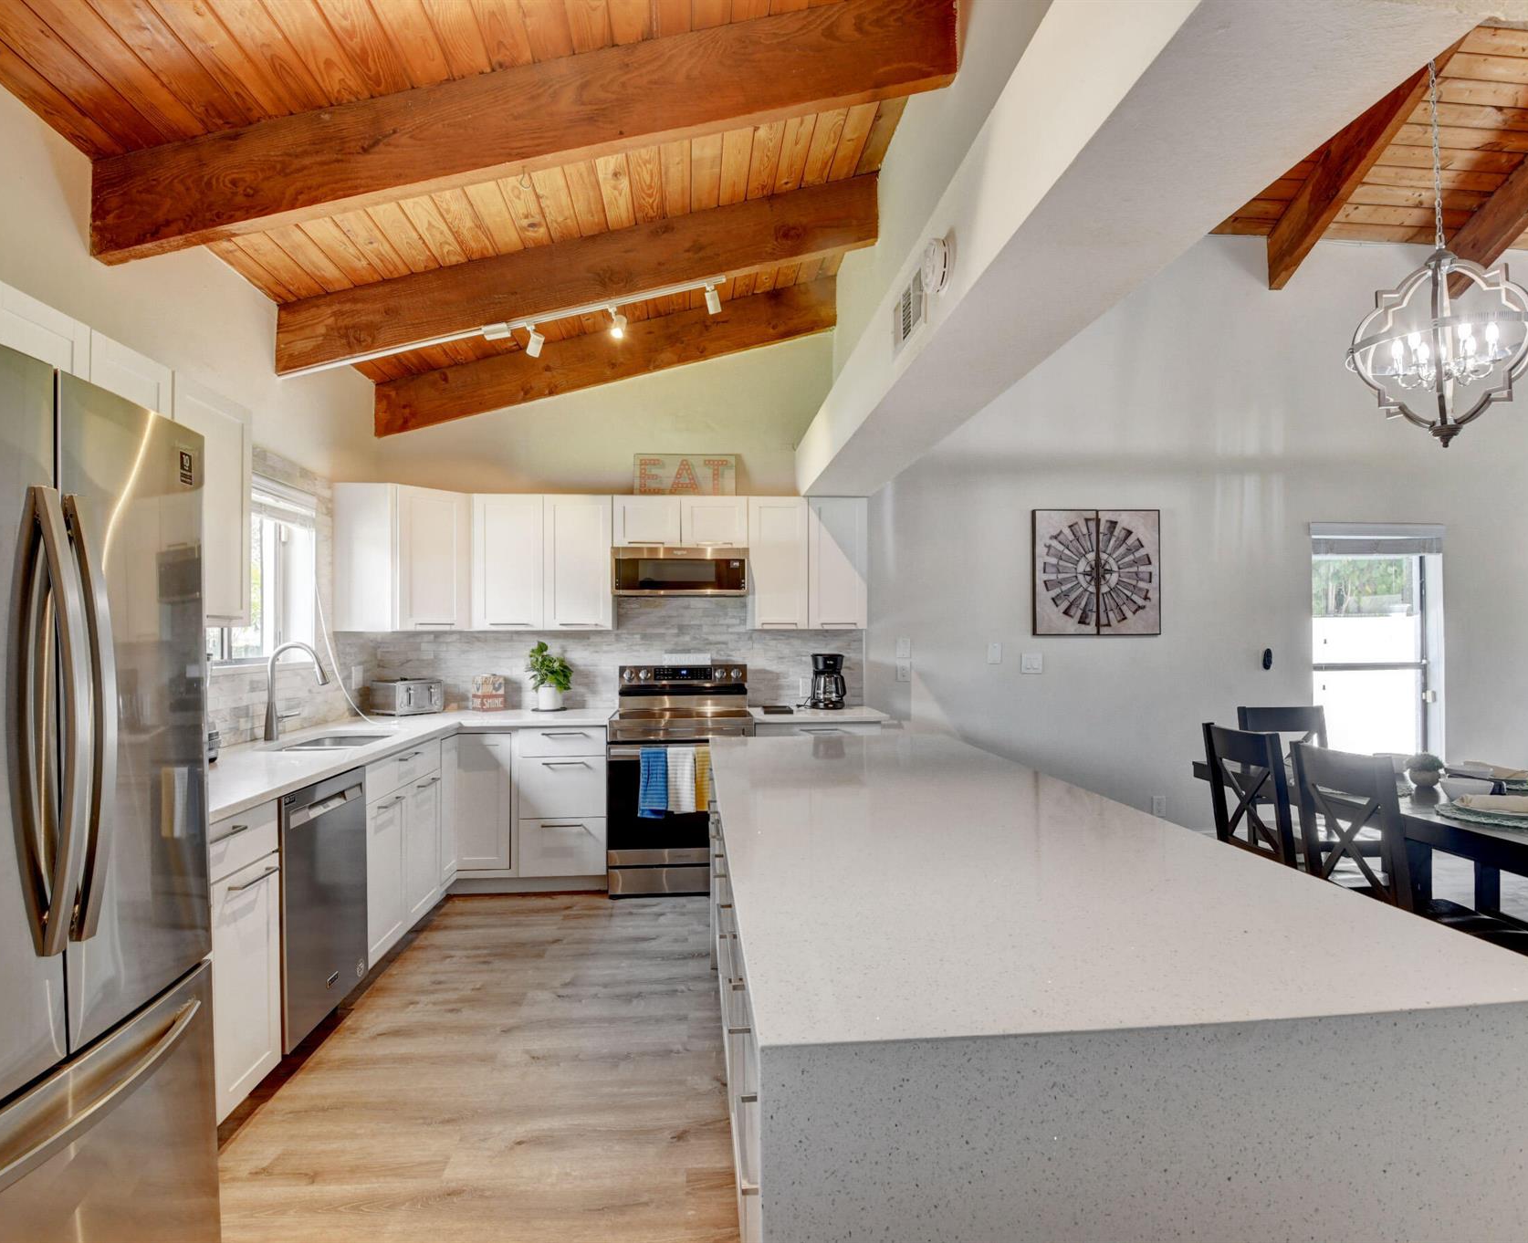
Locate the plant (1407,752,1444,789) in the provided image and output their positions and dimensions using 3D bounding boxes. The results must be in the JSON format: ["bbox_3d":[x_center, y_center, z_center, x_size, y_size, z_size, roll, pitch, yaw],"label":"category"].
[{"bbox_3d":[2.517,0.567,2.982,0.110,0.122,0.110,0,-1,-5],"label":"plant"}]

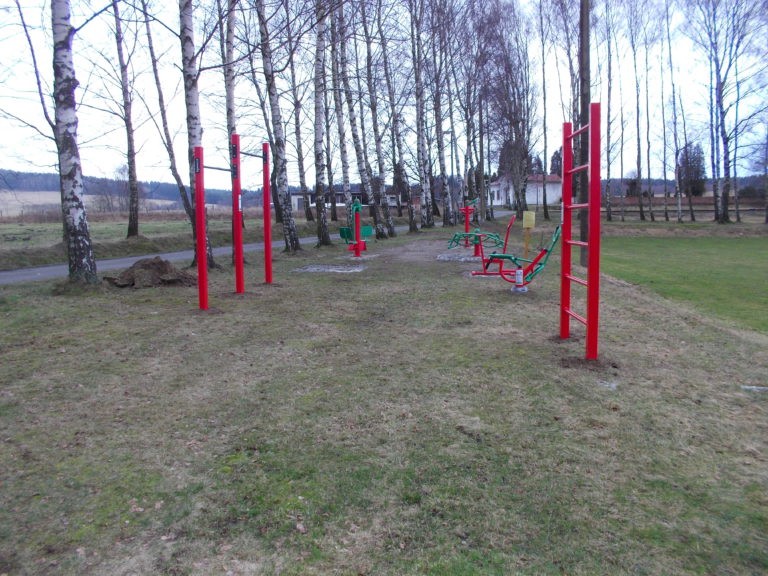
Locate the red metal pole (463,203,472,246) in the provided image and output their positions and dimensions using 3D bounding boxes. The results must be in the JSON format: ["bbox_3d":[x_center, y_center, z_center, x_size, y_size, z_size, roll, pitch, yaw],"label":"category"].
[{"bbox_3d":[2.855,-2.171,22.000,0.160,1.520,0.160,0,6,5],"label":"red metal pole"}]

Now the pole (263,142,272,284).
[{"bbox_3d":[-2.227,-1.424,12.300,0.115,2.700,0.115,1,6,10],"label":"pole"}]

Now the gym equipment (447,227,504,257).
[{"bbox_3d":[2.517,-1.272,17.600,1.530,0.790,1.200,0,6,7],"label":"gym equipment"}]

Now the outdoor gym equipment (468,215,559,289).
[{"bbox_3d":[2.575,-0.705,12.600,1.680,1.430,0.800,1,6,12],"label":"outdoor gym equipment"}]

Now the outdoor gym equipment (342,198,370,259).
[{"bbox_3d":[-0.743,-1.664,17.700,0.500,1.570,1.300,2,7,19],"label":"outdoor gym equipment"}]

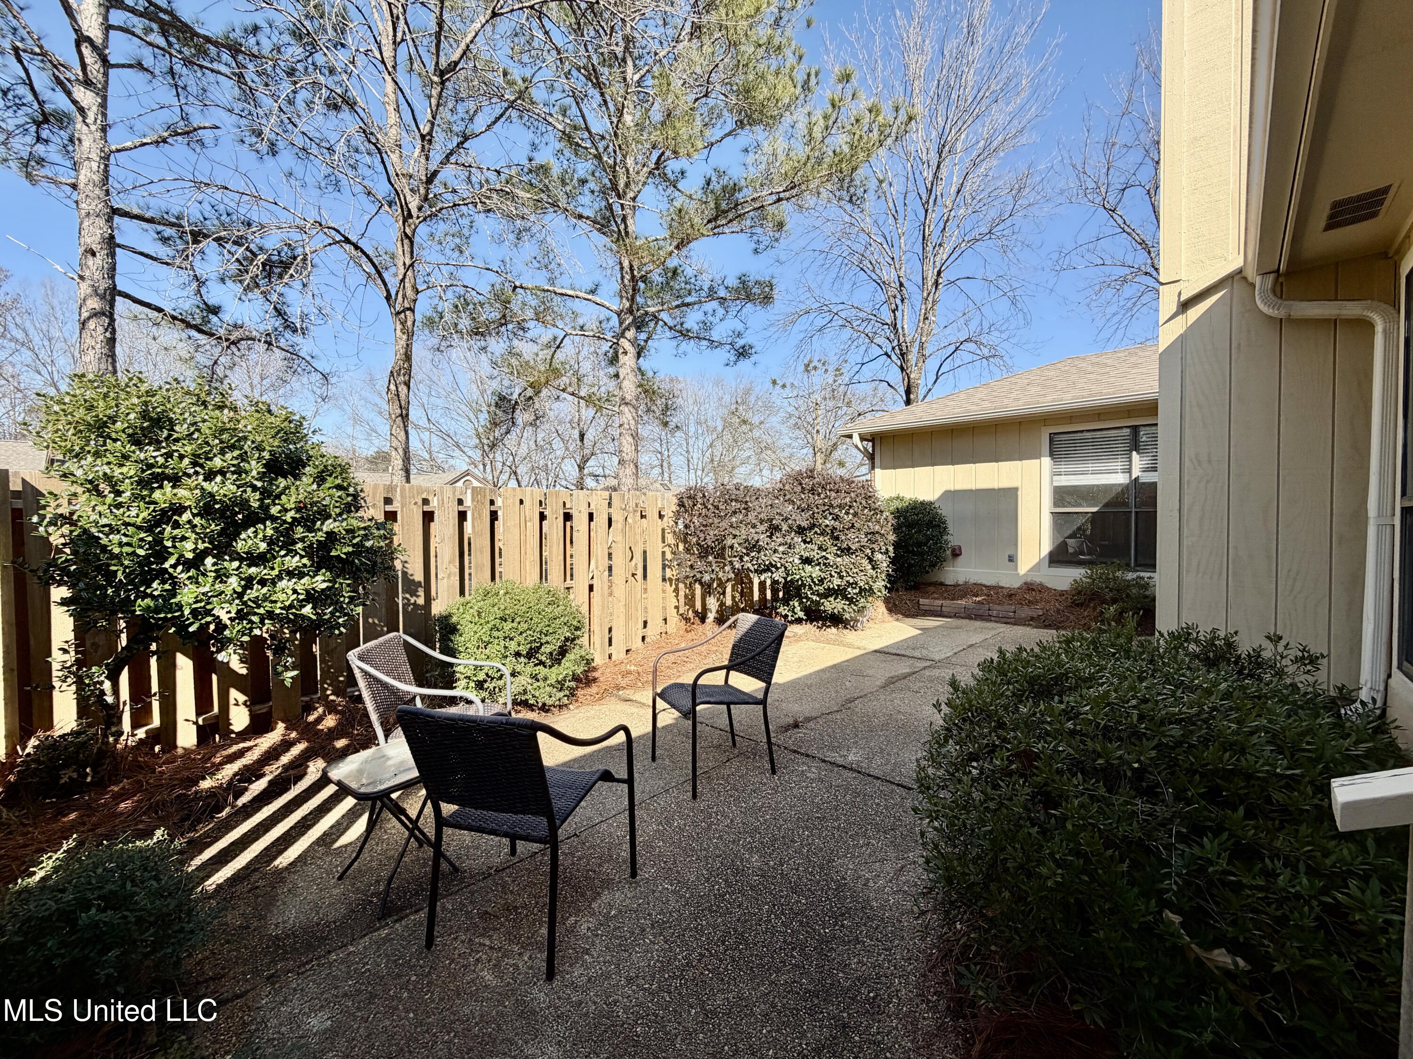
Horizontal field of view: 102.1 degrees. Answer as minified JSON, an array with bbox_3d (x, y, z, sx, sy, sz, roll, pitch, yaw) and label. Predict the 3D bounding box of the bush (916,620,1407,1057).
[{"bbox_3d":[1.962,1.020,2.319,1.500,0.850,2.300,0,1,44],"label":"bush"}]

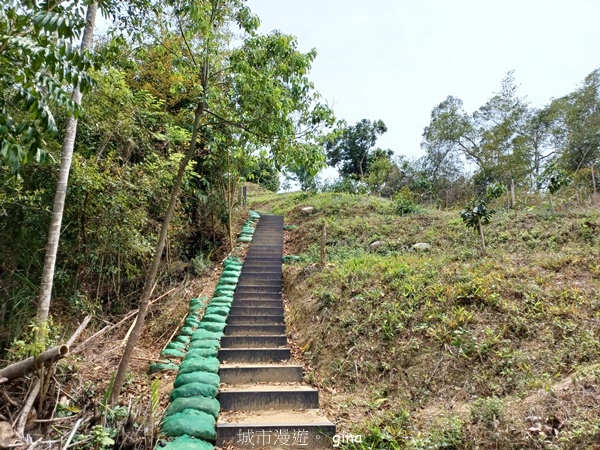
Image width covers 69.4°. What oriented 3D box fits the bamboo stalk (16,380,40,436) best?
[{"bbox_3d":[-2.556,1.727,4.100,0.055,0.460,0.055,1,-31,0],"label":"bamboo stalk"}]

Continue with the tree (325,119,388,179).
[{"bbox_3d":[4.114,-5.330,31.000,4.300,4.500,4.000,0,-13,0],"label":"tree"}]

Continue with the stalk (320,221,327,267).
[{"bbox_3d":[0.580,0.464,10.700,0.110,1.150,0.110,0,-13,0],"label":"stalk"}]

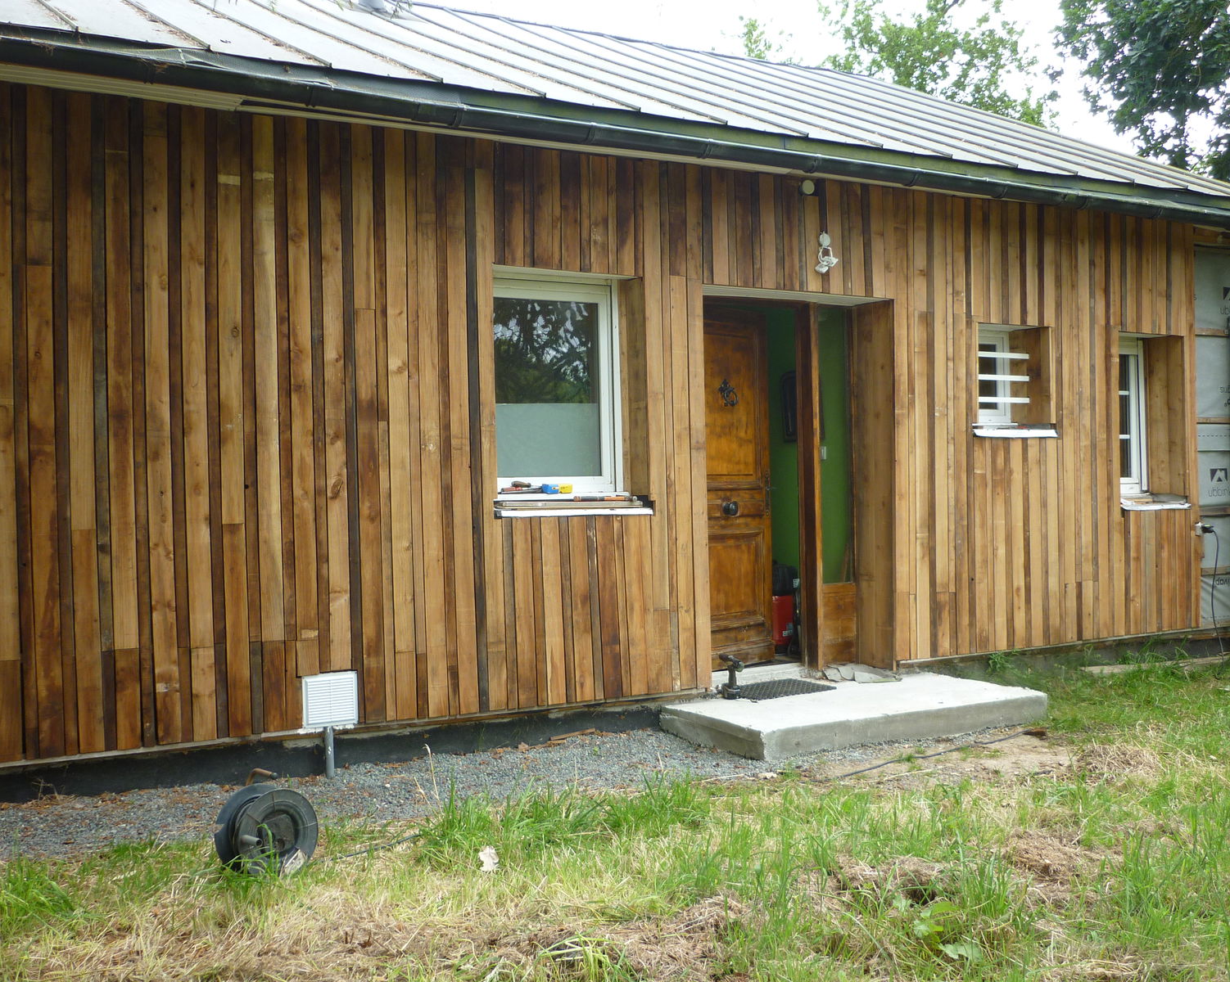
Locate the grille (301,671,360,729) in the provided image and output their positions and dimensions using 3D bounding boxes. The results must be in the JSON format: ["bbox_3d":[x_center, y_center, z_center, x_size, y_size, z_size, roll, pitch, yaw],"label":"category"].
[{"bbox_3d":[-1.302,0.961,5.743,0.249,0.237,0.030,-1,1,-28],"label":"grille"}]

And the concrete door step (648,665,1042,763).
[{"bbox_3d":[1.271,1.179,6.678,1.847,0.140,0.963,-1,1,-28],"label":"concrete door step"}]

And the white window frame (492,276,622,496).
[{"bbox_3d":[-0.366,-0.564,6.617,0.881,1.157,0.070,-1,1,-28],"label":"white window frame"}]

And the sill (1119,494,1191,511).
[{"bbox_3d":[3.549,0.077,8.468,0.695,0.088,0.353,-1,1,-28],"label":"sill"}]

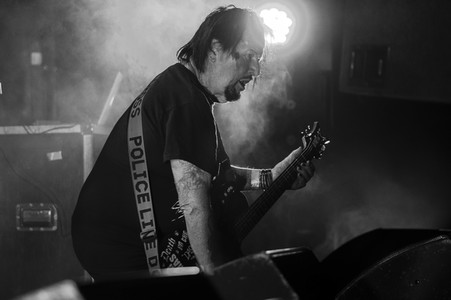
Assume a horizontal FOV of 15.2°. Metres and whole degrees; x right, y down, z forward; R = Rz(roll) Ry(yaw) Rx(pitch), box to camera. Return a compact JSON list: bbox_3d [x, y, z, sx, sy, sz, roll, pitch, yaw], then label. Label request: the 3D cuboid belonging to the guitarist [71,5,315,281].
[{"bbox_3d":[-0.100,0.340,4.920,0.720,1.540,0.620,1,-4,-10],"label":"guitarist"}]

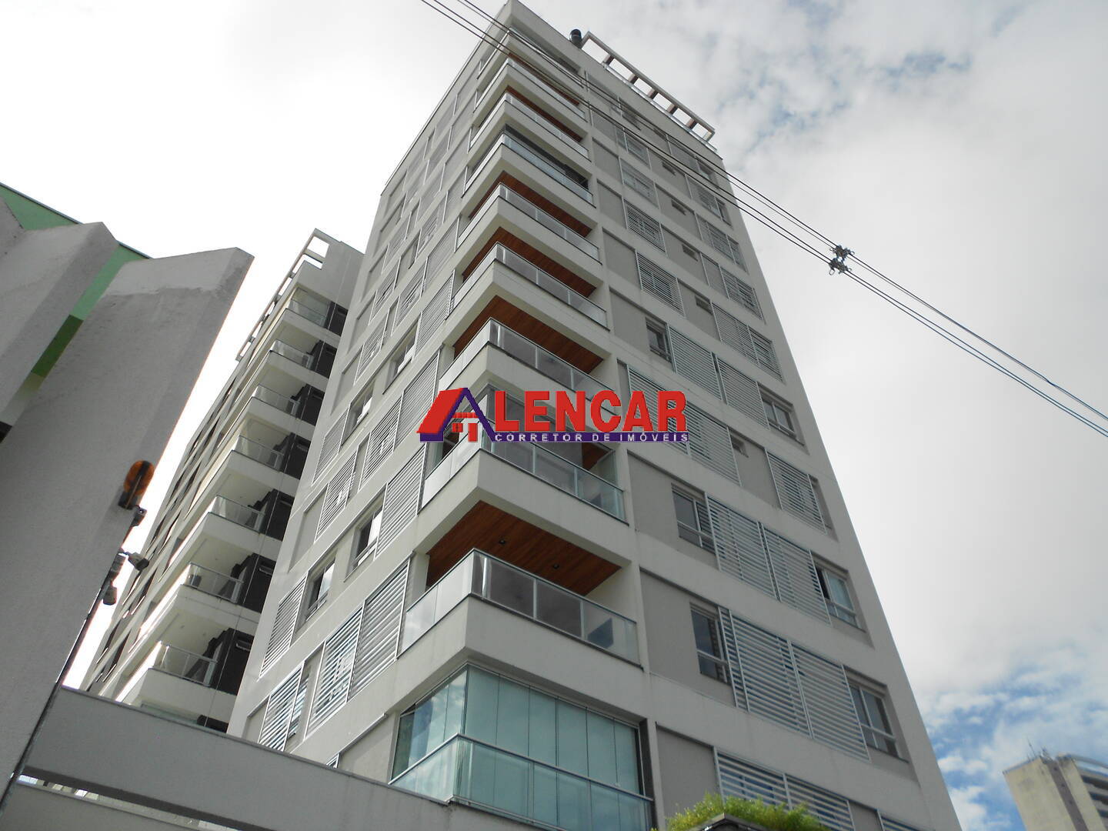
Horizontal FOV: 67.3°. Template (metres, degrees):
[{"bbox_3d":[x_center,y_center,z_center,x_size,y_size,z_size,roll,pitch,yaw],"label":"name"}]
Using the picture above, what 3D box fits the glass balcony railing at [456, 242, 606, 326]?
[{"bbox_3d":[-0.596,-2.321,19.525,3.219,0.739,1.972,28,-54,-24],"label":"glass balcony railing"}]

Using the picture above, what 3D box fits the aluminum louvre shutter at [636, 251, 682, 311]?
[{"bbox_3d":[2.996,-3.660,23.466,1.584,1.980,0.059,29,-54,-25],"label":"aluminum louvre shutter"}]

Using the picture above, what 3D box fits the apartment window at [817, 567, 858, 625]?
[{"bbox_3d":[6.220,3.968,18.592,1.479,1.349,0.120,28,-54,-24],"label":"apartment window"}]

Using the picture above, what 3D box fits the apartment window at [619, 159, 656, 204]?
[{"bbox_3d":[2.850,-7.630,27.707,1.574,1.980,0.059,29,-54,-25],"label":"apartment window"}]

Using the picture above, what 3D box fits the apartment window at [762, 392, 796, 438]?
[{"bbox_3d":[6.155,0.122,22.839,1.363,1.372,0.090,29,-54,-24],"label":"apartment window"}]

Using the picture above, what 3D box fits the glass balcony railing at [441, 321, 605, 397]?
[{"bbox_3d":[-0.576,-0.320,17.359,3.137,0.811,2.047,29,-54,-24],"label":"glass balcony railing"}]

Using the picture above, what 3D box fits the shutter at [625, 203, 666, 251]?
[{"bbox_3d":[2.811,-5.668,25.523,1.584,1.910,0.099,29,-54,-25],"label":"shutter"}]

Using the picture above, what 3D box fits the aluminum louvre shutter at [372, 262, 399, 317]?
[{"bbox_3d":[-5.413,-3.945,26.657,0.060,2.016,1.610,29,-54,-24],"label":"aluminum louvre shutter"}]

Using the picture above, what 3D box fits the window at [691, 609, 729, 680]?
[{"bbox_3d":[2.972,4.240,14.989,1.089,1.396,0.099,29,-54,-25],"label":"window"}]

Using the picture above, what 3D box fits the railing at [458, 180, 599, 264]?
[{"bbox_3d":[-0.653,-4.307,21.636,3.190,0.783,1.987,29,-54,-24],"label":"railing"}]

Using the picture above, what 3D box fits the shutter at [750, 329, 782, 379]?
[{"bbox_3d":[6.095,-1.890,24.785,1.581,2.001,0.060,29,-54,-24],"label":"shutter"}]

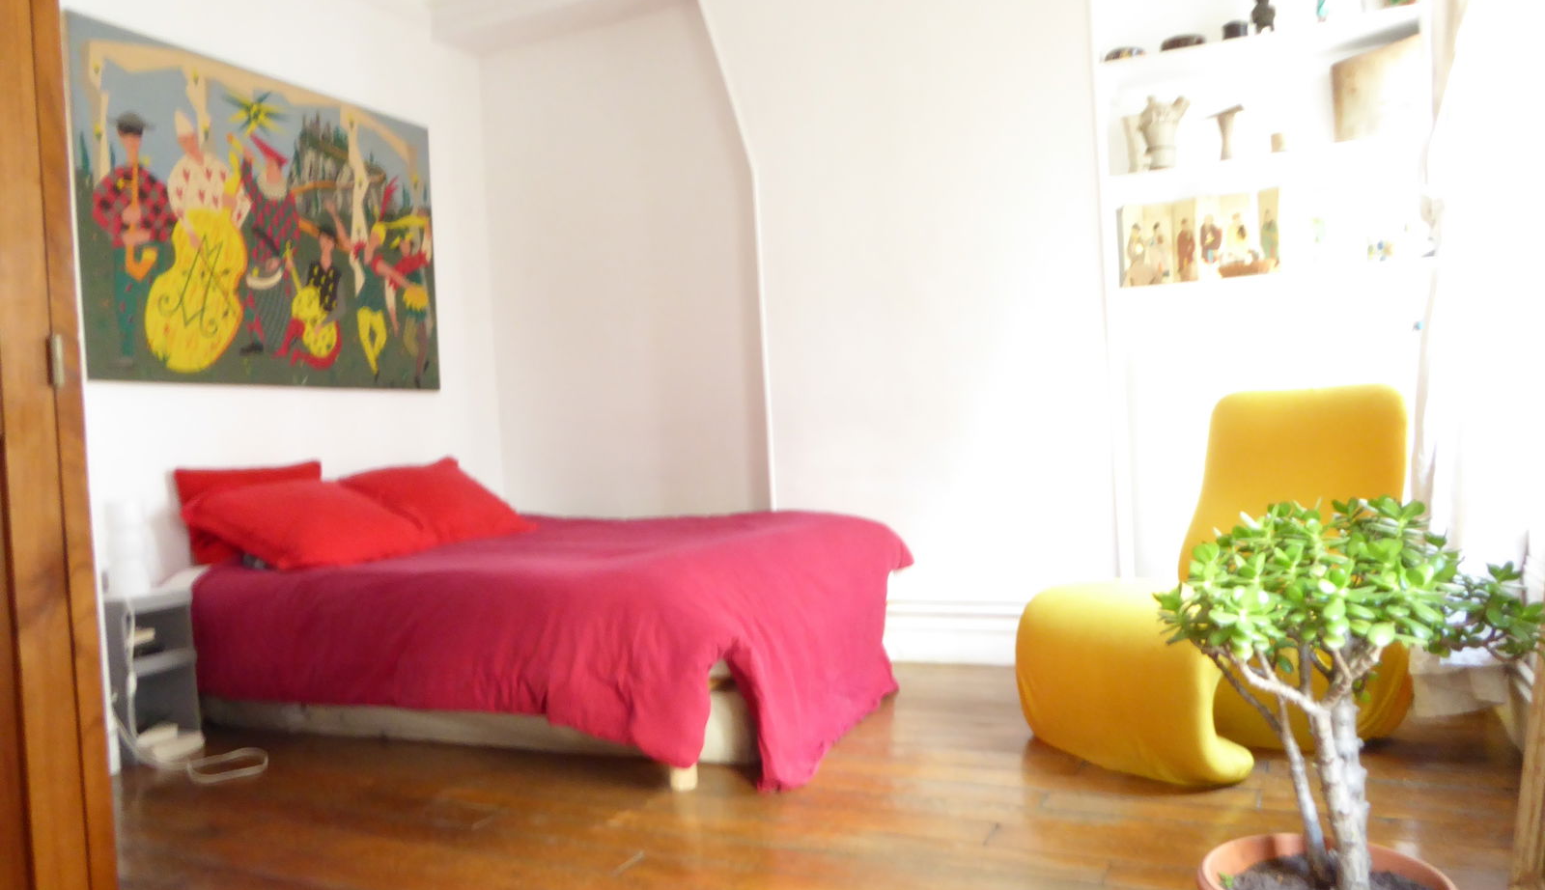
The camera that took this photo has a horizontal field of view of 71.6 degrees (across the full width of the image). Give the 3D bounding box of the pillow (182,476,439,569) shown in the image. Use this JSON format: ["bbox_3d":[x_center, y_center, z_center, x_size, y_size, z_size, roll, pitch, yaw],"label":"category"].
[{"bbox_3d":[-1.536,0.252,3.554,0.487,0.139,0.609,25,12,23],"label":"pillow"}]

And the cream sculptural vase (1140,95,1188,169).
[{"bbox_3d":[1.253,-0.995,3.427,0.142,0.244,0.135,-3,1,26],"label":"cream sculptural vase"}]

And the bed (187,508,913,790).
[{"bbox_3d":[-0.662,0.577,3.556,2.001,0.552,1.462,-2,1,25],"label":"bed"}]

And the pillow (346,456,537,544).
[{"bbox_3d":[-1.281,0.209,4.173,0.505,0.131,0.609,30,14,21],"label":"pillow"}]

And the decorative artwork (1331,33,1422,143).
[{"bbox_3d":[1.846,-1.058,3.270,0.244,0.262,0.113,-2,1,25],"label":"decorative artwork"}]

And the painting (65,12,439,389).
[{"bbox_3d":[-1.806,-0.786,3.977,0.030,1.140,1.535,-2,1,25],"label":"painting"}]

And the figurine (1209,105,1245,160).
[{"bbox_3d":[1.463,-0.986,3.440,0.107,0.151,0.087,-2,1,25],"label":"figurine"}]

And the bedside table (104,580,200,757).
[{"bbox_3d":[-1.926,0.684,3.242,0.278,0.474,0.213,-2,1,25],"label":"bedside table"}]

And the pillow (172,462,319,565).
[{"bbox_3d":[-1.753,0.227,3.666,0.113,0.331,0.548,-19,-6,25],"label":"pillow"}]

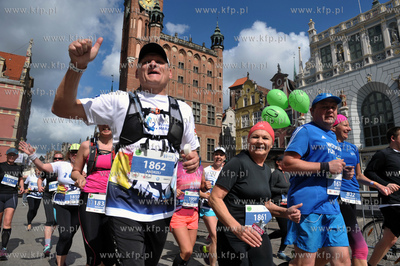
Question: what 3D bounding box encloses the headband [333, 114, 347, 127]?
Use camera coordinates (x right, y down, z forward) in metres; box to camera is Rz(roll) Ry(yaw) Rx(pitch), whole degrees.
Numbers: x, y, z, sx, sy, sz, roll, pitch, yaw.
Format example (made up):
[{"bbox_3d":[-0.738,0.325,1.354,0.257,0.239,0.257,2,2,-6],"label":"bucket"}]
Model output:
[{"bbox_3d":[1.203,-0.109,2.330,0.170,0.110,0.200,7,-15,-32],"label":"headband"}]

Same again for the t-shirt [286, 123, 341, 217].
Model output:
[{"bbox_3d":[0.929,0.289,2.170,0.510,0.720,0.350,6,-12,-27],"label":"t-shirt"}]

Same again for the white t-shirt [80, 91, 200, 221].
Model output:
[{"bbox_3d":[-0.322,0.126,1.490,0.610,0.710,0.330,7,-11,-16],"label":"white t-shirt"}]

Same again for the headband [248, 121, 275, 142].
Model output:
[{"bbox_3d":[0.434,-0.004,1.870,0.170,0.140,0.190,-3,-11,18],"label":"headband"}]

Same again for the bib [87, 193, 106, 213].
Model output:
[{"bbox_3d":[-0.792,0.557,2.120,0.215,0.150,0.020,6,-11,-15],"label":"bib"}]

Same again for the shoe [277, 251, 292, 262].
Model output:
[{"bbox_3d":[1.232,1.782,3.870,0.100,0.115,0.270,5,-14,-26],"label":"shoe"}]

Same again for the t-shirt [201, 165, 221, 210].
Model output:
[{"bbox_3d":[0.181,0.732,3.580,0.380,0.560,0.250,0,-12,-5],"label":"t-shirt"}]

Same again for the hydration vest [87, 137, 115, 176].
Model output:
[{"bbox_3d":[-0.872,0.218,2.420,0.310,0.390,0.260,2,-13,-15],"label":"hydration vest"}]

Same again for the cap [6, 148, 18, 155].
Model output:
[{"bbox_3d":[-3.231,0.318,4.600,0.175,0.120,0.250,8,-8,-31],"label":"cap"}]

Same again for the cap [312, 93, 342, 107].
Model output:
[{"bbox_3d":[1.033,-0.270,2.170,0.175,0.125,0.250,2,-10,-9],"label":"cap"}]

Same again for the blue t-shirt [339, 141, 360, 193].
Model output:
[{"bbox_3d":[1.254,0.301,2.360,0.450,0.500,0.270,3,-13,-20],"label":"blue t-shirt"}]

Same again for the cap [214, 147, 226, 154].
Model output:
[{"bbox_3d":[0.297,0.256,3.900,0.175,0.120,0.250,-1,-10,10],"label":"cap"}]

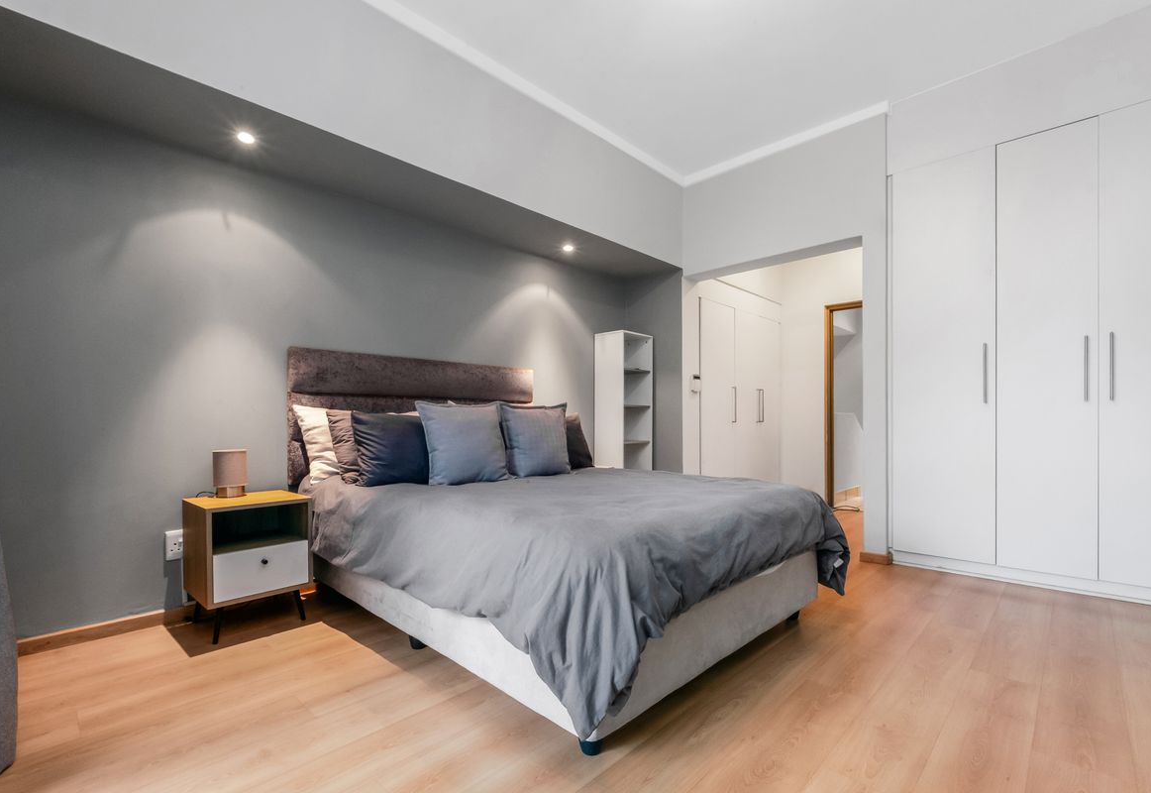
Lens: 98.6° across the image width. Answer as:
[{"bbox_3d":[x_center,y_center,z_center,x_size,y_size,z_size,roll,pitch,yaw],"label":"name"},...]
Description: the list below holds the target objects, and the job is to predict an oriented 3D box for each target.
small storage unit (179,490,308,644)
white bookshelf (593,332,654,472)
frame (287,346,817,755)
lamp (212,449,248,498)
[{"bbox_3d":[-1.456,0.723,2.199,0.370,0.537,0.392,-1,-2,41],"label":"small storage unit"},{"bbox_3d":[0.407,0.283,4.110,0.310,1.570,0.378,-1,-3,45],"label":"white bookshelf"},{"bbox_3d":[-0.141,0.390,2.516,1.920,1.250,1.670,-1,-3,45],"label":"frame"},{"bbox_3d":[-1.591,0.347,2.286,0.137,0.218,0.137,-1,-2,41],"label":"lamp"}]

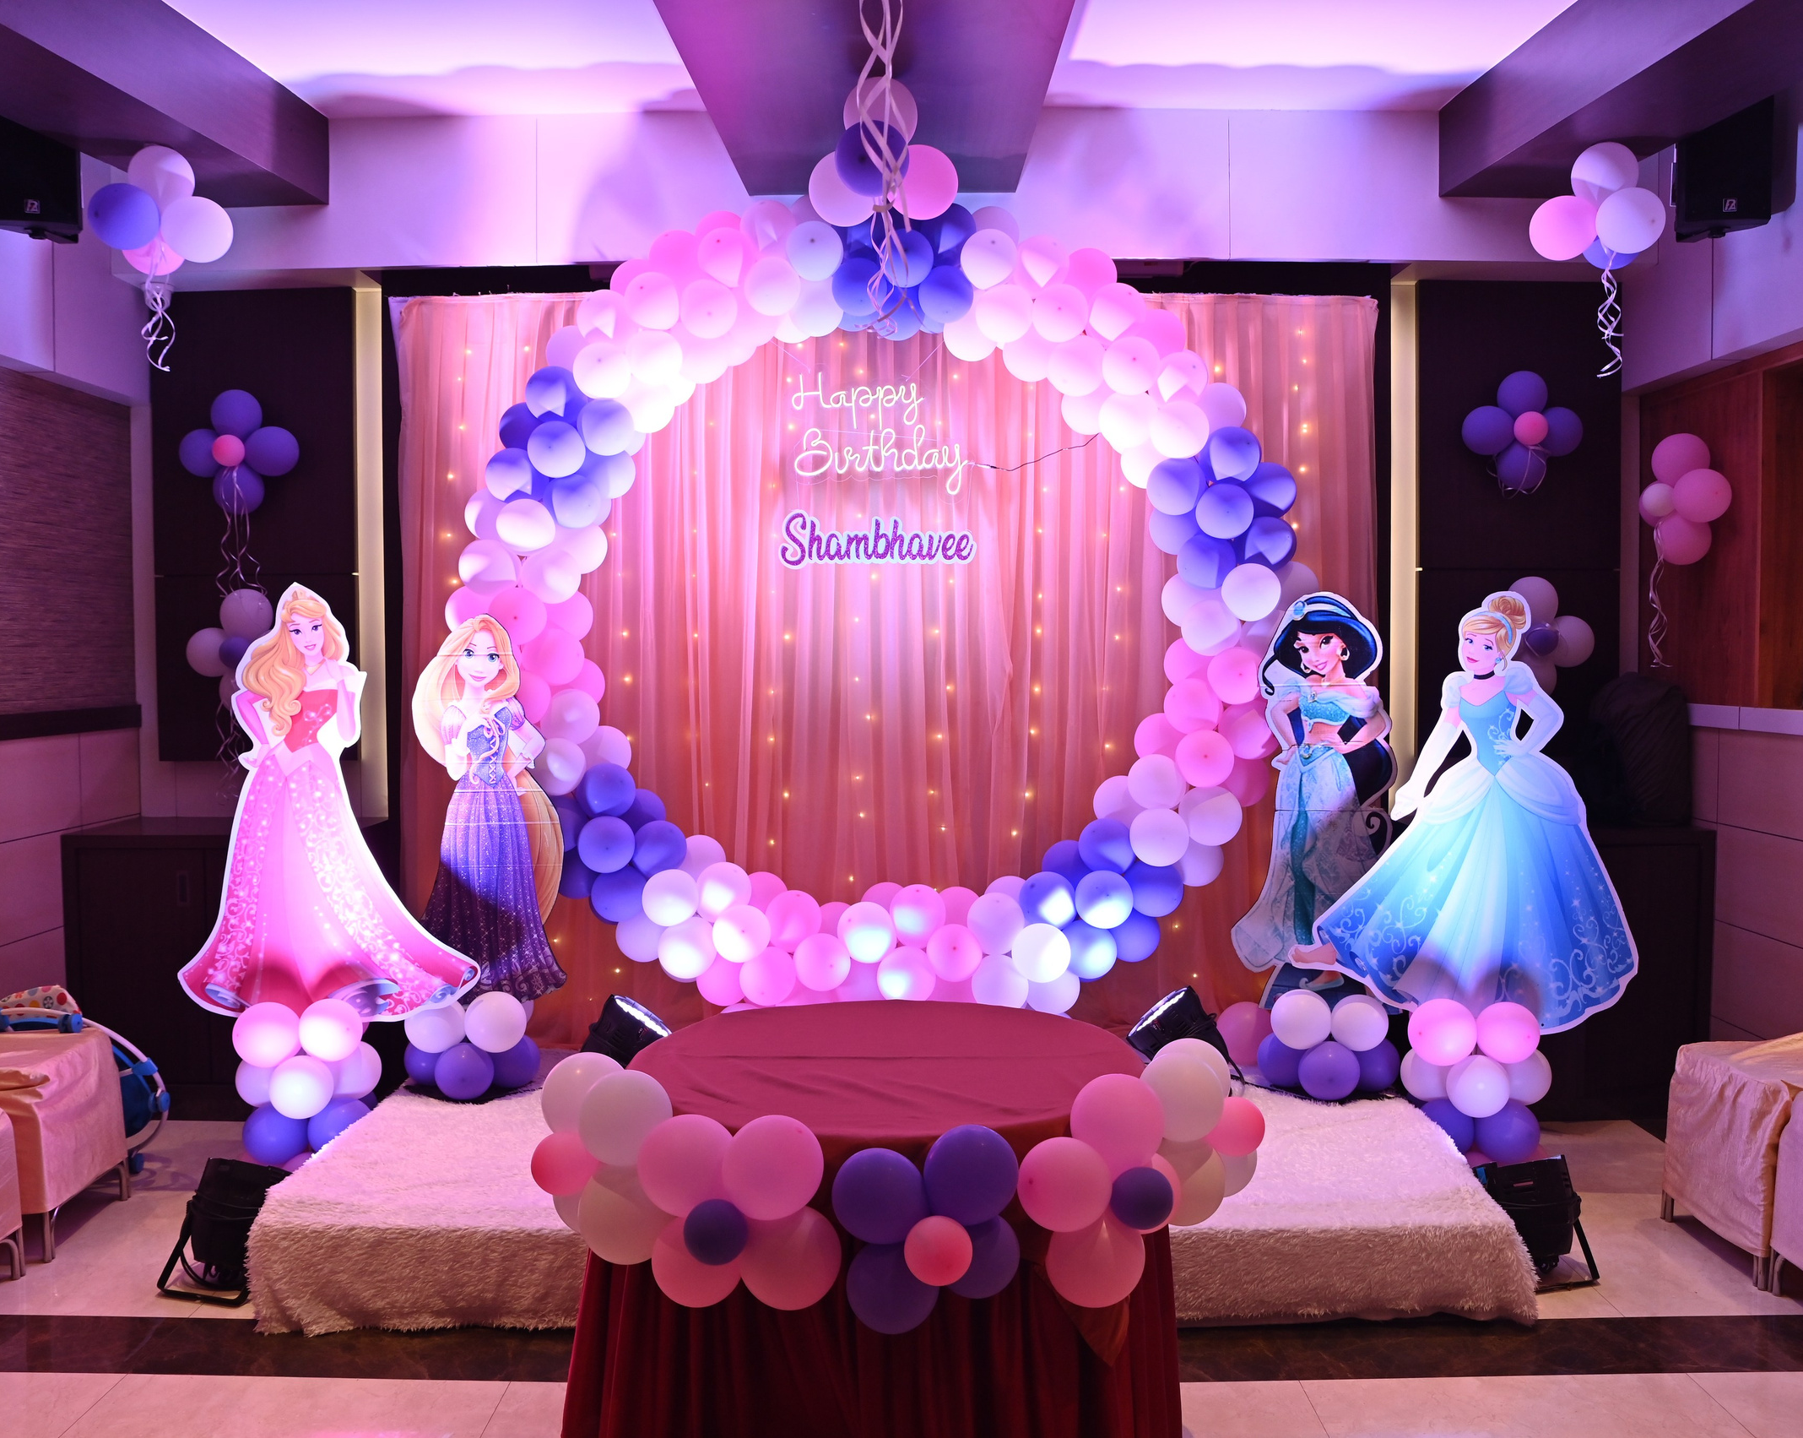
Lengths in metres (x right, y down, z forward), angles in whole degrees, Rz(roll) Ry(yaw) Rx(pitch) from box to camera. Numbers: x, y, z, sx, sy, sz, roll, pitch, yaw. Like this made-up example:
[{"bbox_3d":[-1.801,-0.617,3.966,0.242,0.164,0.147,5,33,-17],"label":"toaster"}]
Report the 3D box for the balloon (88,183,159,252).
[{"bbox_3d":[-2.119,-1.370,4.250,0.190,0.190,0.190,0,2,0],"label":"balloon"}]

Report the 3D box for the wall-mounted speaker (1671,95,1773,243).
[{"bbox_3d":[2.337,-1.616,4.505,0.250,0.400,0.200,0,3,-3],"label":"wall-mounted speaker"}]

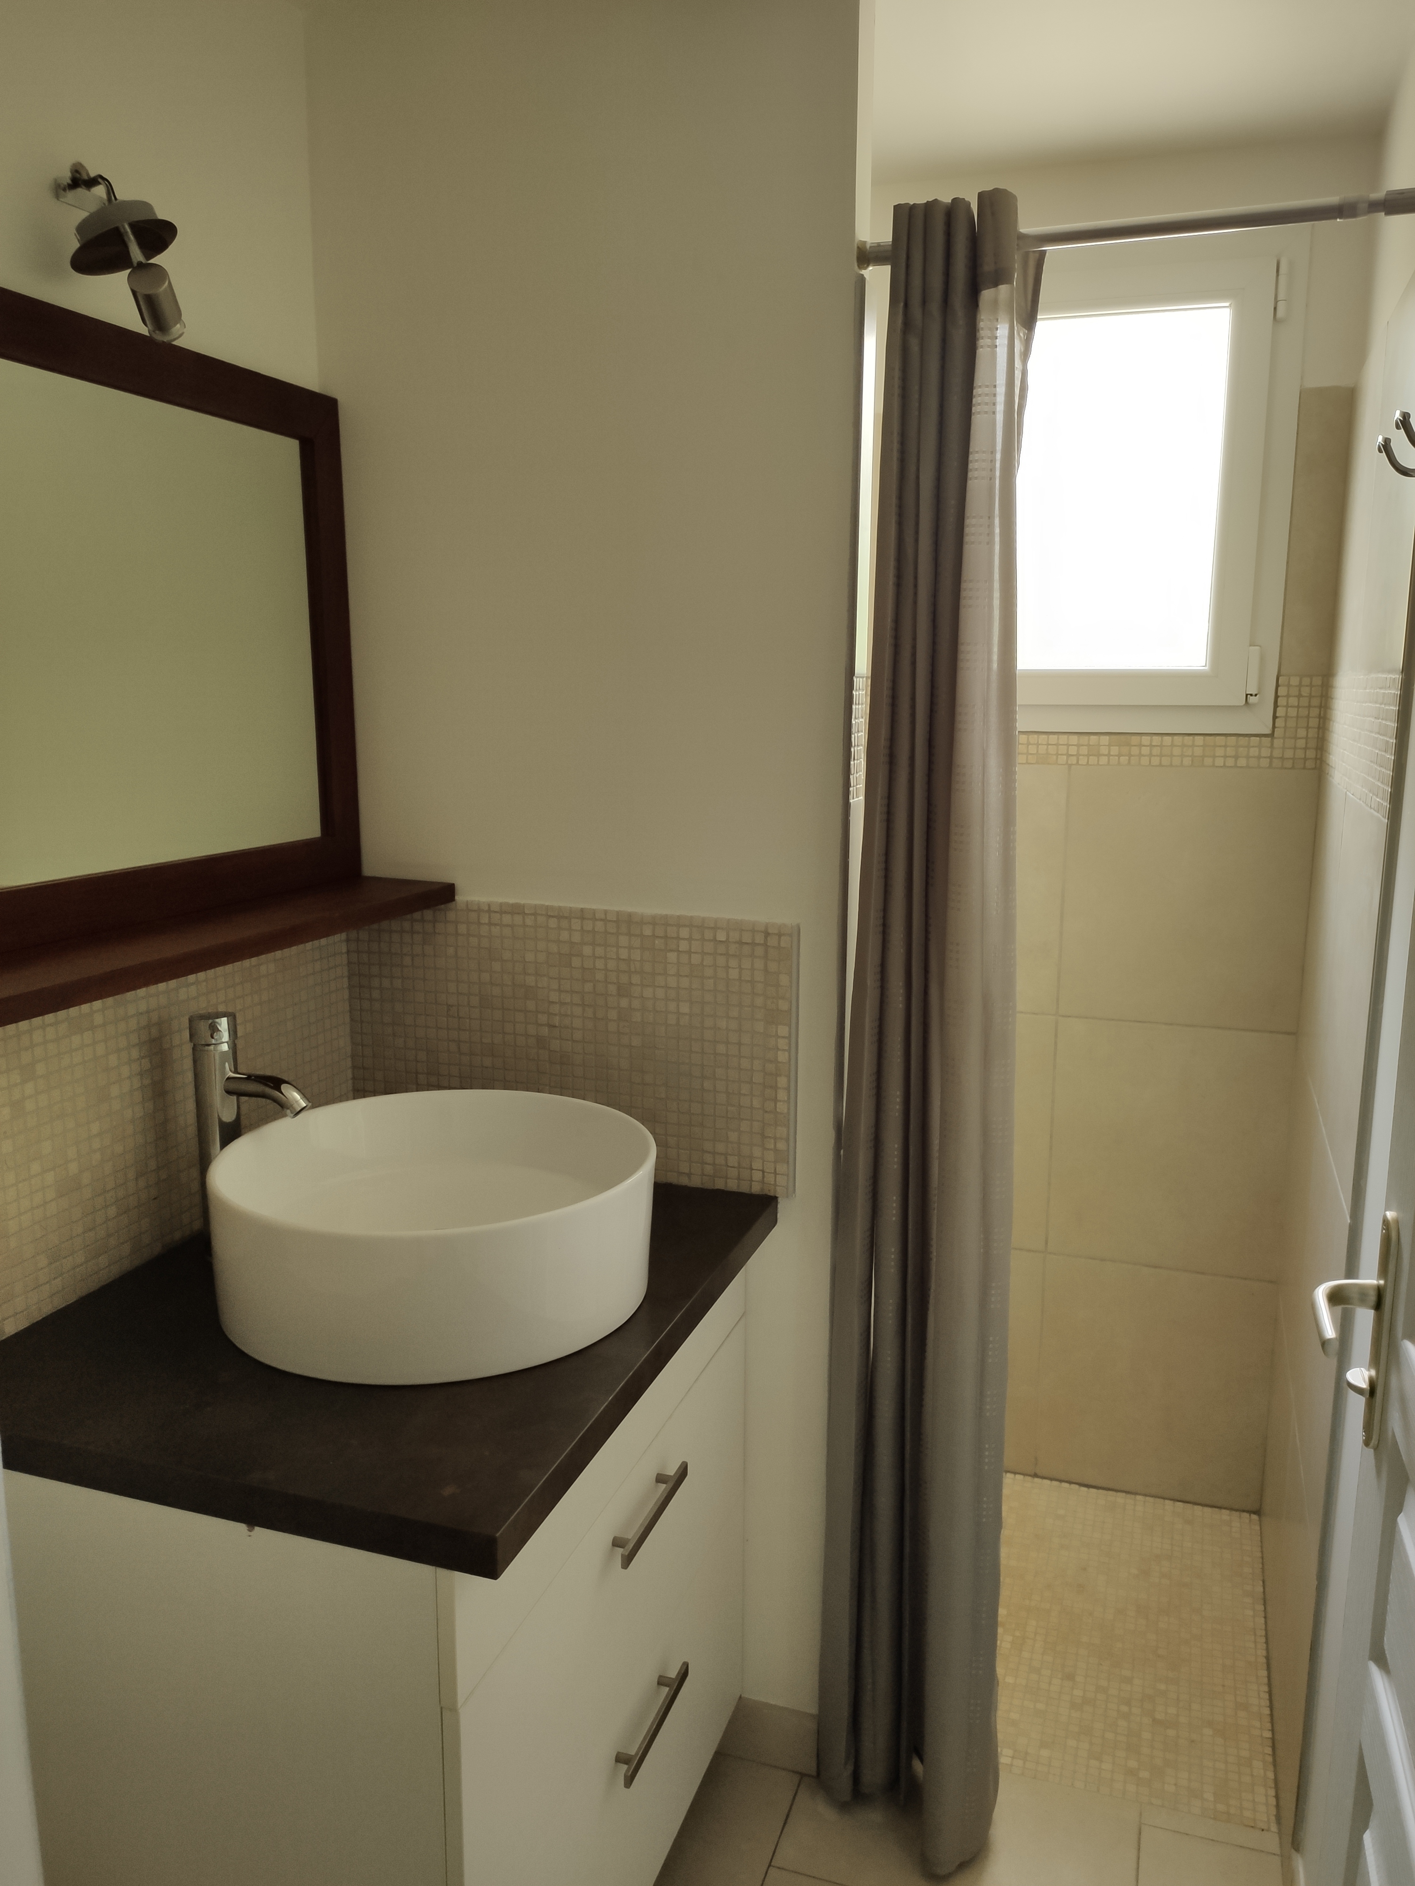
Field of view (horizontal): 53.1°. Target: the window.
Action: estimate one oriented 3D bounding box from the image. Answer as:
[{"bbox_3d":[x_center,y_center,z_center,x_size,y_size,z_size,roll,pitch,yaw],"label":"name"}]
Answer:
[{"bbox_3d":[0.657,-0.759,2.410,0.618,0.794,0.070,4,11,19],"label":"window"}]

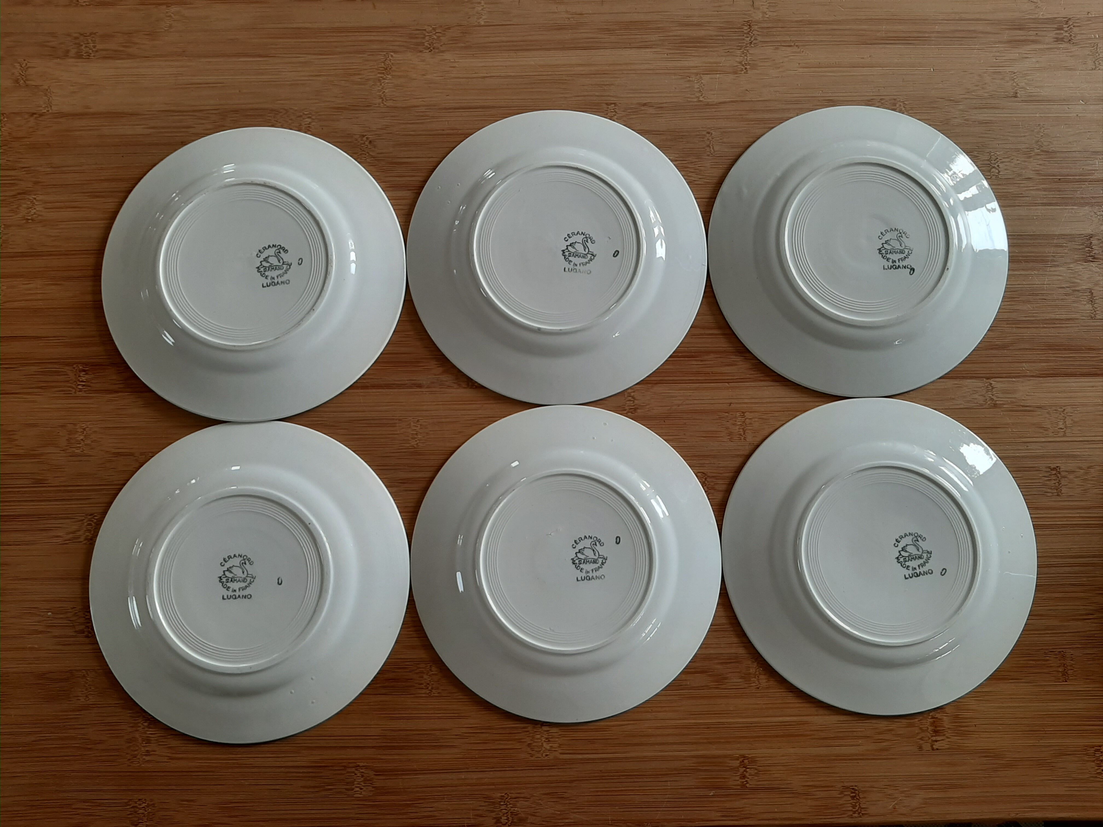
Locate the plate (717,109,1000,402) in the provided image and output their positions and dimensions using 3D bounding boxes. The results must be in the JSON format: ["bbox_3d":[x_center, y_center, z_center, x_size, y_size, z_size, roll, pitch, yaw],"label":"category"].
[{"bbox_3d":[0.204,-0.110,0.542,0.200,0.019,0.200,0,83,0],"label":"plate"}]

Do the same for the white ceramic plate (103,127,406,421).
[{"bbox_3d":[-0.195,-0.094,0.538,0.200,0.019,0.200,0,83,0],"label":"white ceramic plate"}]

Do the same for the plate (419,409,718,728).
[{"bbox_3d":[0.010,0.092,0.518,0.200,0.019,0.200,0,83,0],"label":"plate"}]

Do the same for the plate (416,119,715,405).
[{"bbox_3d":[0.004,-0.106,0.541,0.200,0.019,0.200,0,83,0],"label":"plate"}]

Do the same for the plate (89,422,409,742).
[{"bbox_3d":[-0.190,0.103,0.516,0.200,0.019,0.200,0,83,0],"label":"plate"}]

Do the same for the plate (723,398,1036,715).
[{"bbox_3d":[0.209,0.088,0.520,0.200,0.019,0.200,0,83,0],"label":"plate"}]

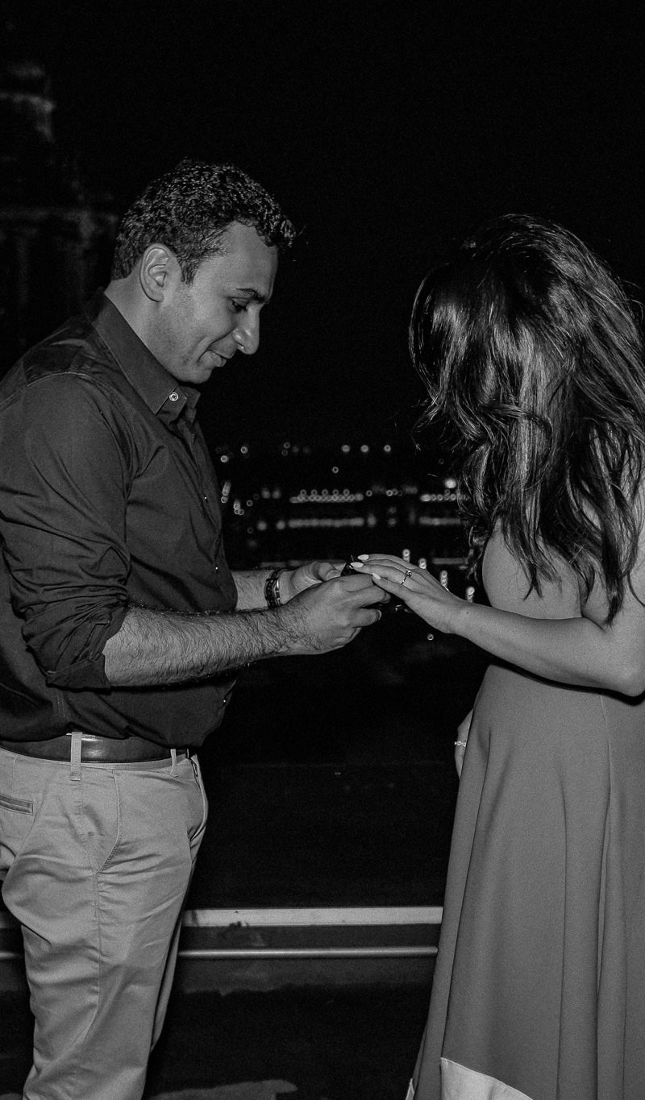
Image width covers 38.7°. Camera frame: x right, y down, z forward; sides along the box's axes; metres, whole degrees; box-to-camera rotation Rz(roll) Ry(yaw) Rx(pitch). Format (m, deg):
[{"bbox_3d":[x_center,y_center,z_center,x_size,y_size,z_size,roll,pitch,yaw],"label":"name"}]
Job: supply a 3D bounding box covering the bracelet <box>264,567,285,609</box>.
[{"bbox_3d":[-0.056,0.052,1.220,0.019,0.058,0.058,4,0,22],"label":"bracelet"}]

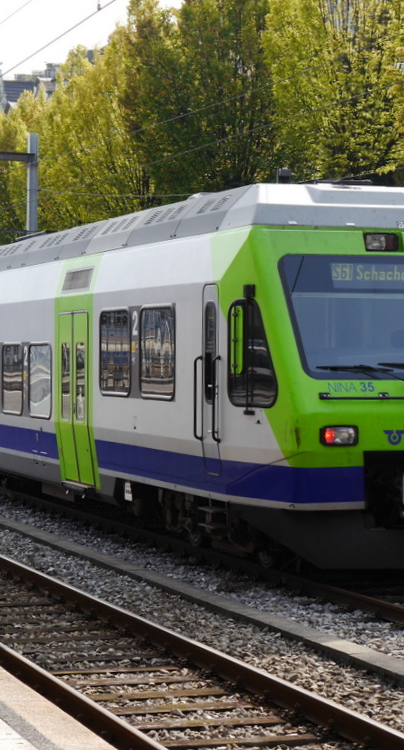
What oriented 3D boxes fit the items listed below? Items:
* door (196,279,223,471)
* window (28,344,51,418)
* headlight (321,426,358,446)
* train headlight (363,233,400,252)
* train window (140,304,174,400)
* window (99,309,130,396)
[{"bbox_3d":[0.123,0.059,20.895,0.120,2.040,0.600,0,1,-18],"label":"door"},{"bbox_3d":[-2.298,0.083,28.297,0.070,1.070,1.340,0,1,-18],"label":"window"},{"bbox_3d":[1.322,0.592,19.069,0.395,0.197,0.120,0,1,-18],"label":"headlight"},{"bbox_3d":[1.824,-1.353,20.103,0.385,0.195,0.130,0,1,-18],"label":"train headlight"},{"bbox_3d":[-0.476,-0.256,22.188,0.080,1.090,1.325,0,1,-18],"label":"train window"},{"bbox_3d":[-1.032,-0.277,23.894,0.080,1.090,1.419,0,1,-18],"label":"window"}]

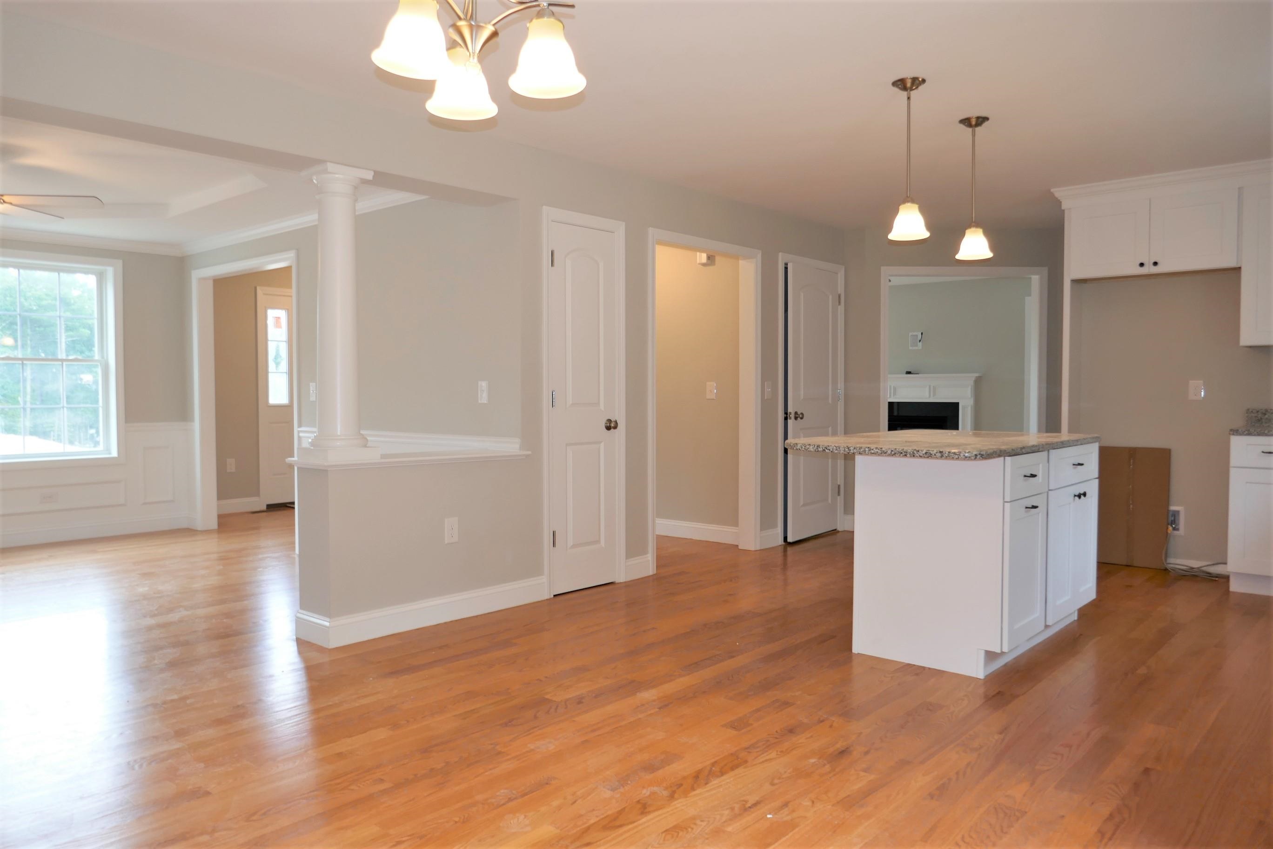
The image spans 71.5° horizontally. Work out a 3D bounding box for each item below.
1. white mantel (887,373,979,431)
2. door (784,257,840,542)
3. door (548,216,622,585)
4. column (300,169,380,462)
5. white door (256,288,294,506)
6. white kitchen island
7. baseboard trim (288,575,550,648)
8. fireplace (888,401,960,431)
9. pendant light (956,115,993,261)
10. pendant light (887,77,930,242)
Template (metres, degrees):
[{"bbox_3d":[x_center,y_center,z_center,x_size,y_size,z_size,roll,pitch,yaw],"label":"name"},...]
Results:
[{"bbox_3d":[3.409,0.037,10.999,1.770,1.305,0.200,2,3,42],"label":"white mantel"},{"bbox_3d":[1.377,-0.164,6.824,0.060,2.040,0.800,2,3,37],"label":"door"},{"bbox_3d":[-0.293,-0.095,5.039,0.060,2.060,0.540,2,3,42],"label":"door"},{"bbox_3d":[-1.355,-0.492,4.009,0.255,1.285,0.255,2,3,42],"label":"column"},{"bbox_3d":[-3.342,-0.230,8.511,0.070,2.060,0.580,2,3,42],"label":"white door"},{"bbox_3d":[1.446,0.516,4.036,0.880,0.914,1.580,2,3,42],"label":"white kitchen island"},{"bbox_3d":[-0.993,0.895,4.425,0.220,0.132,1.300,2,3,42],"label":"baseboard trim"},{"bbox_3d":[3.473,0.204,11.076,1.220,0.965,0.300,2,3,42],"label":"fireplace"},{"bbox_3d":[1.634,-1.144,4.290,0.180,0.655,0.180,2,3,42],"label":"pendant light"},{"bbox_3d":[1.159,-1.125,3.763,0.180,0.648,0.180,2,3,42],"label":"pendant light"}]

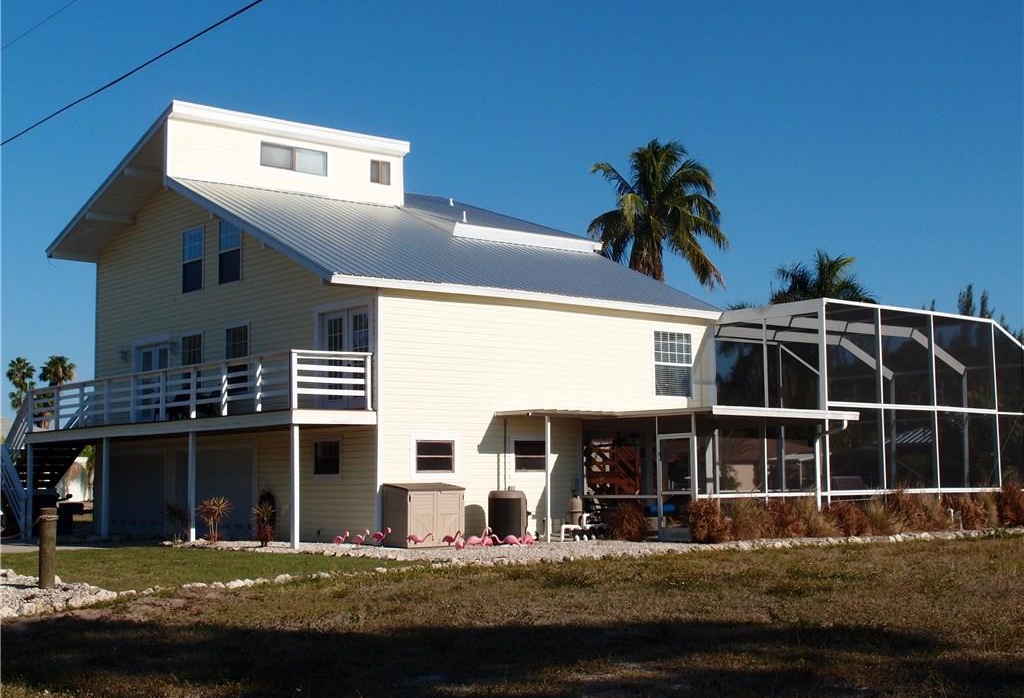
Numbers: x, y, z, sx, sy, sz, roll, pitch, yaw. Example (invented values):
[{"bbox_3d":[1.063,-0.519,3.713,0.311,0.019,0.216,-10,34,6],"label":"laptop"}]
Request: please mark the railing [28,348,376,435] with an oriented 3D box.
[{"bbox_3d":[-7.524,1.133,30.366,1.786,1.105,13.300,4,-7,-39],"label":"railing"}]

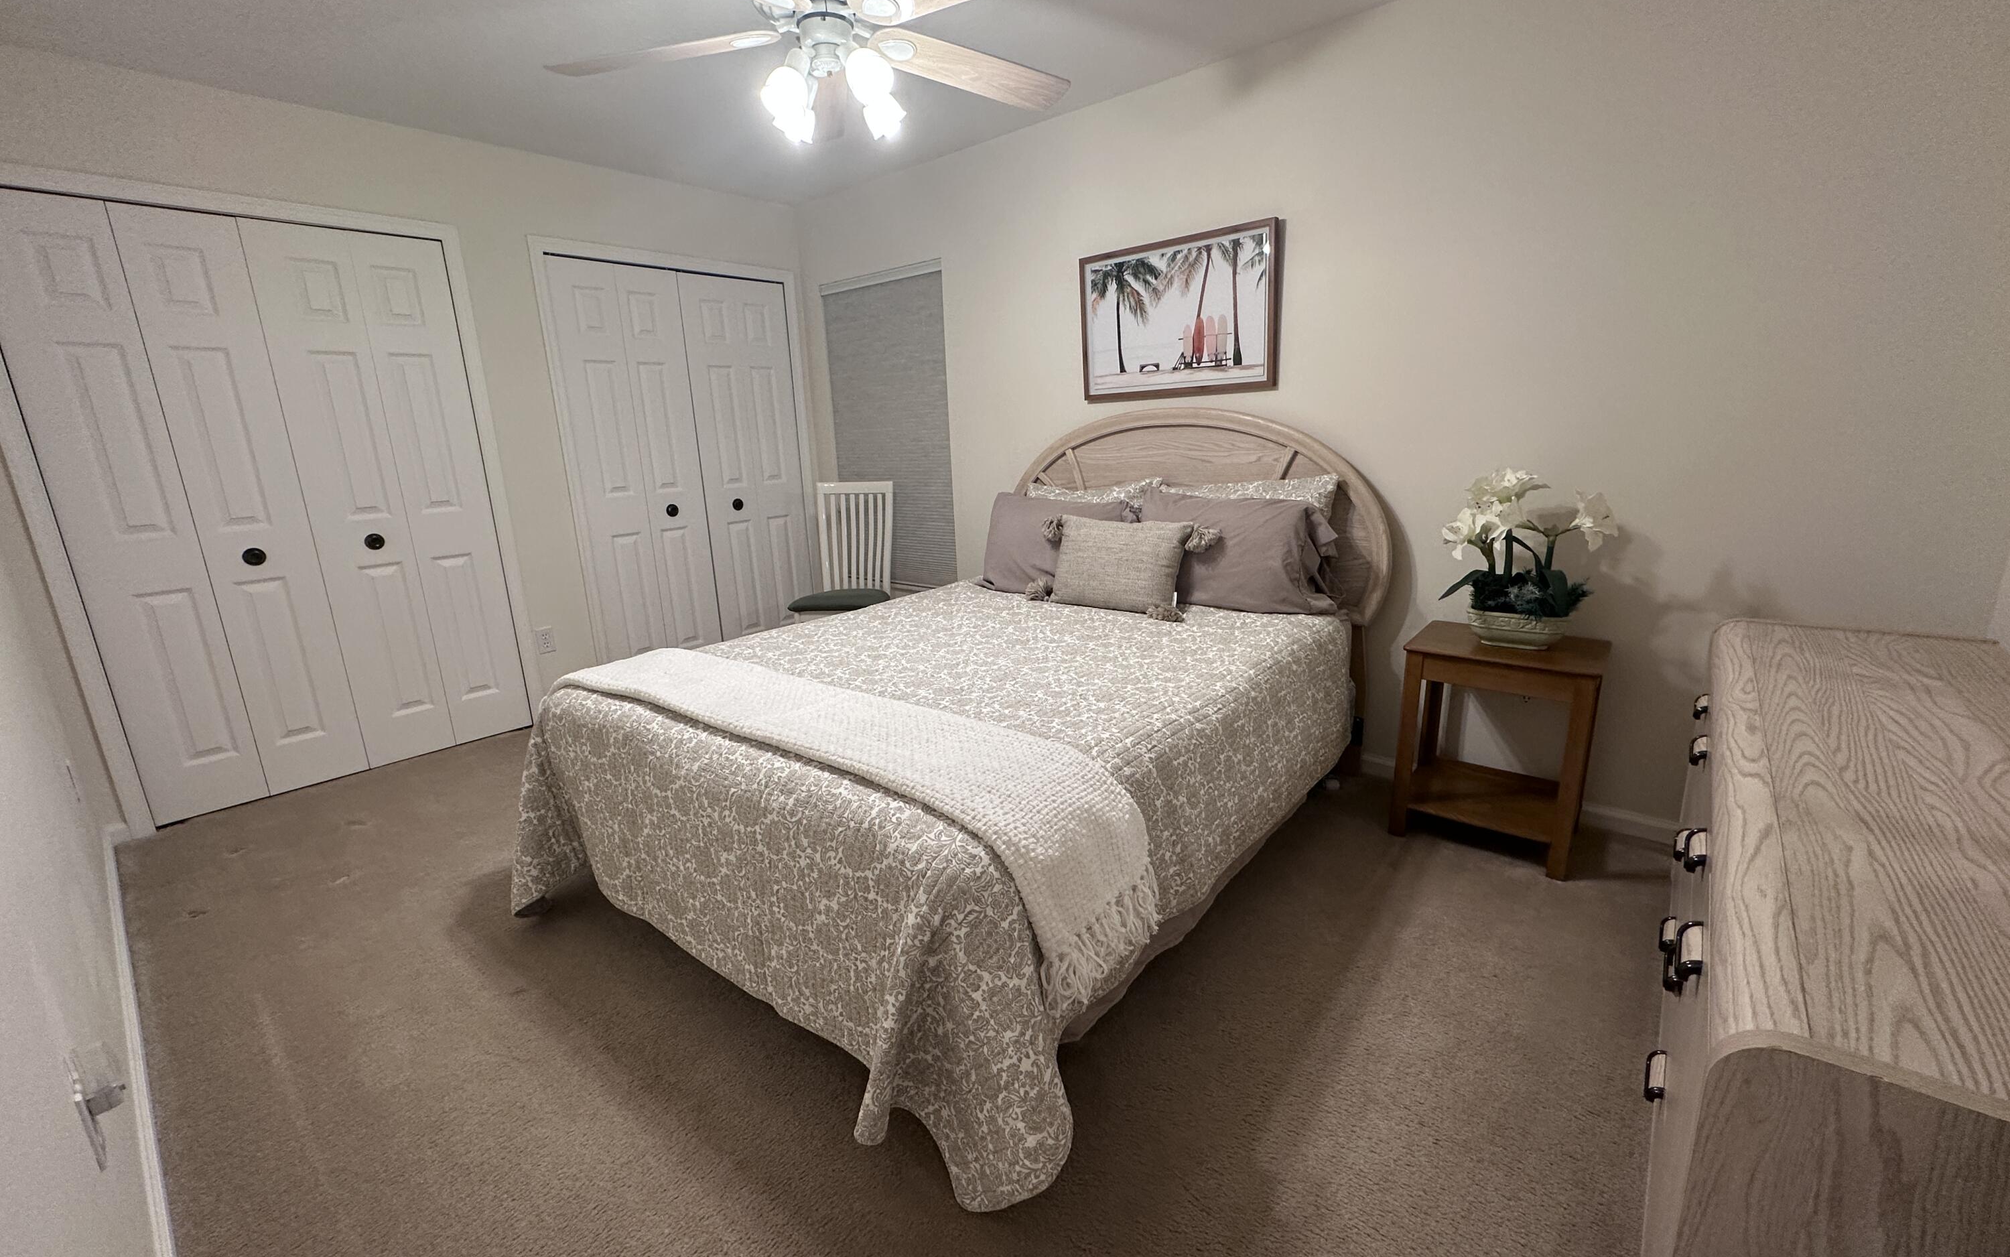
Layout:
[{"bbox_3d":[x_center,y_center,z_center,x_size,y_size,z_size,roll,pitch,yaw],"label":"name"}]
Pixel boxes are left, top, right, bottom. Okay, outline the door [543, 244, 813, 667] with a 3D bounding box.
[{"bbox_3d":[-1.563,-0.746,4.200,0.037,2.023,1.212,10,18,40],"label":"door"}]

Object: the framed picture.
[{"bbox_3d":[0.627,-1.164,3.058,0.798,0.549,0.029,10,18,40],"label":"framed picture"}]

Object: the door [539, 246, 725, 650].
[{"bbox_3d":[-1.764,-0.684,3.978,0.037,2.023,0.601,10,18,40],"label":"door"}]

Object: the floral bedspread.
[{"bbox_3d":[-0.065,0.352,2.509,1.700,0.580,2.110,10,18,40],"label":"floral bedspread"}]

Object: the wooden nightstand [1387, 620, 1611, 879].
[{"bbox_3d":[1.461,0.337,2.412,0.475,0.596,0.375,10,18,40],"label":"wooden nightstand"}]

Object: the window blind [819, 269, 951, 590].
[{"bbox_3d":[-0.611,-1.008,4.245,0.920,1.520,0.040,10,18,40],"label":"window blind"}]

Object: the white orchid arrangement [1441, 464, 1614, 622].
[{"bbox_3d":[1.475,-0.220,2.317,0.411,0.464,0.250,10,18,40],"label":"white orchid arrangement"}]

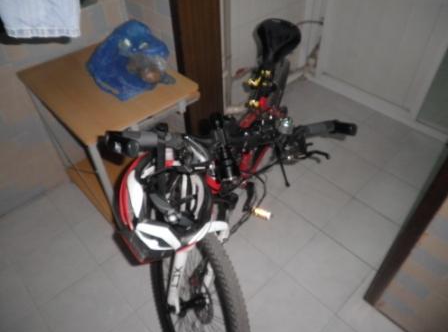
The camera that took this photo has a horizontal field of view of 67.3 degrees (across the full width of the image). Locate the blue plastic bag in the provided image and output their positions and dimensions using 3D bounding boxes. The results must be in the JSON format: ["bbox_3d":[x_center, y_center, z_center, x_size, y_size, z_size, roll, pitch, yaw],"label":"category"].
[{"bbox_3d":[-0.393,-0.450,1.375,0.280,0.220,0.290,-34,53,-28],"label":"blue plastic bag"}]

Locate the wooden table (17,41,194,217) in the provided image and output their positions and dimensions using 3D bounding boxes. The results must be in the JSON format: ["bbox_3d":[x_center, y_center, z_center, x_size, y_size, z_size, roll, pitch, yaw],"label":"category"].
[{"bbox_3d":[-0.511,-0.125,1.722,0.510,0.700,0.695,-34,53,-28],"label":"wooden table"}]

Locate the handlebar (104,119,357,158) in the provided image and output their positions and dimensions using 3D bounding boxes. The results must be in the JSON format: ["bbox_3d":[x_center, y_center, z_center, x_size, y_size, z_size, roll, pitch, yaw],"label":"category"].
[{"bbox_3d":[0.077,-0.071,0.800,0.650,0.090,0.120,-6,43,-26],"label":"handlebar"}]

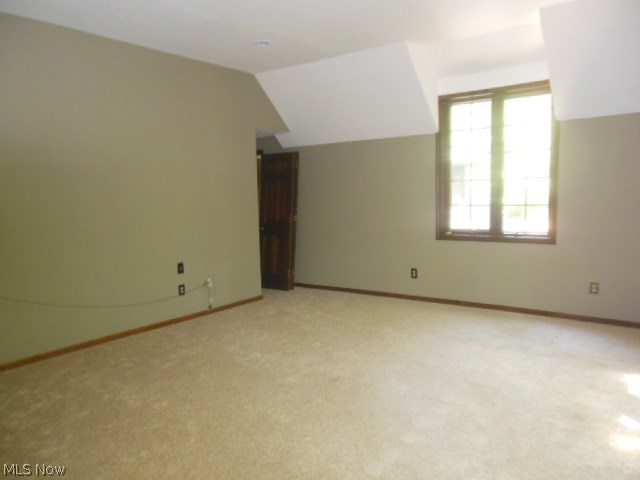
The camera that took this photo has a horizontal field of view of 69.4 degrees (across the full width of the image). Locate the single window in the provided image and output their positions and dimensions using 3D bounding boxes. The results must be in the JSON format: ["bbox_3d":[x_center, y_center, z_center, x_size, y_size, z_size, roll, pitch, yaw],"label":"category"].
[{"bbox_3d":[1.927,-0.812,5.126,1.307,1.679,0.120,3,7,36],"label":"single window"}]

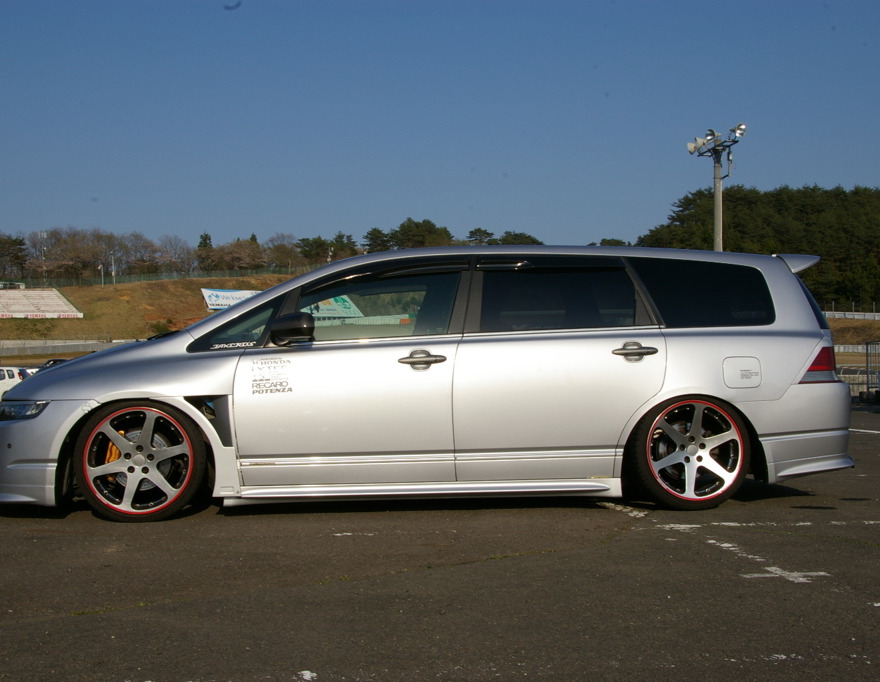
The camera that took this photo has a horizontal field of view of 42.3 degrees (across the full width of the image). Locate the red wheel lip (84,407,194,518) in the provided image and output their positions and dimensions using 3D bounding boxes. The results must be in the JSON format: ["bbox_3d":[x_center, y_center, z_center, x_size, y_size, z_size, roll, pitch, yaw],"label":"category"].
[{"bbox_3d":[-1.473,0.586,5.569,0.525,0.525,0.060,0,-1,-8],"label":"red wheel lip"}]

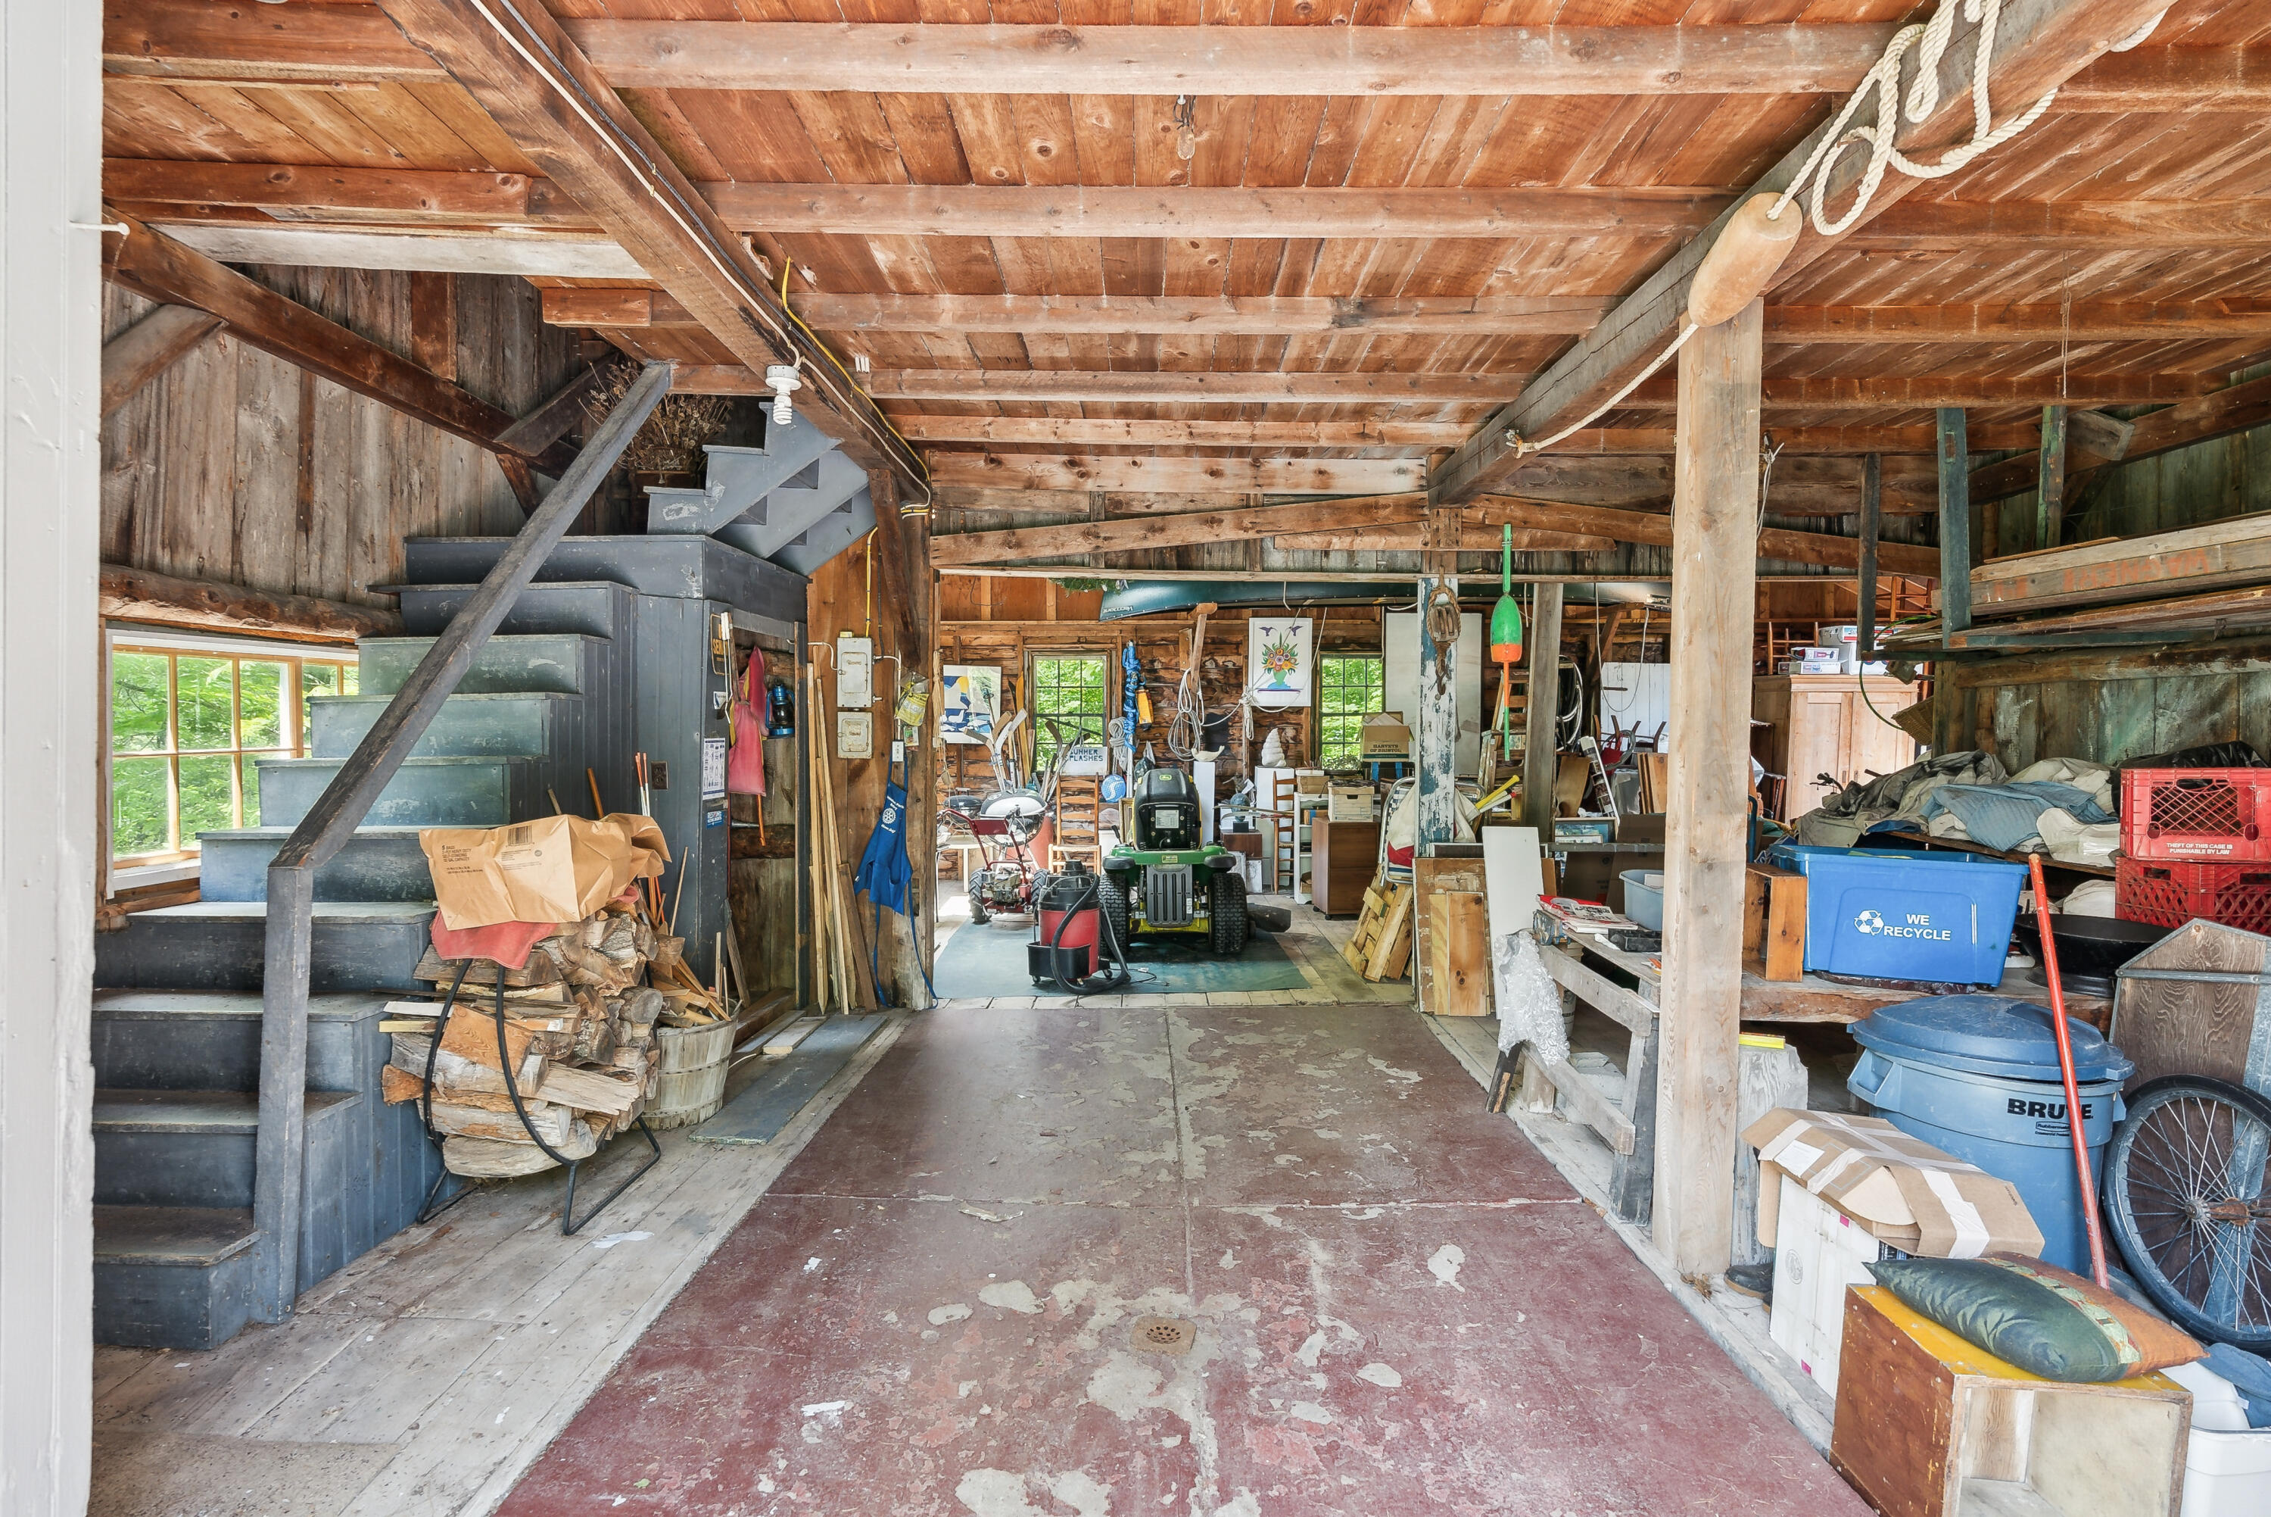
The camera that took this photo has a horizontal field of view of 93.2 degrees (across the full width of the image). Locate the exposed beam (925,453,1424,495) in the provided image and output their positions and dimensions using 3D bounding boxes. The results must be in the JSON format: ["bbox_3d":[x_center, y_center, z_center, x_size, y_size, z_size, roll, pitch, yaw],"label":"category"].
[{"bbox_3d":[0.206,-1.441,5.430,2.523,0.170,0.030,1,2,0],"label":"exposed beam"}]

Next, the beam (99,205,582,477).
[{"bbox_3d":[-3.037,-1.564,4.420,0.100,0.150,2.500,0,2,-2],"label":"beam"}]

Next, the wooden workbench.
[{"bbox_3d":[2.087,0.979,3.461,1.350,0.700,1.050,1,2,1],"label":"wooden workbench"}]

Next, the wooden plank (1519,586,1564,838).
[{"bbox_3d":[2.083,0.187,5.612,0.140,2.190,0.140,4,2,1],"label":"wooden plank"}]

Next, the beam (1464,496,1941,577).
[{"bbox_3d":[2.928,-1.137,5.500,2.426,0.145,0.045,7,2,0],"label":"beam"}]

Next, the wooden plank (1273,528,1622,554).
[{"bbox_3d":[1.581,-1.117,5.538,1.760,0.090,0.060,1,2,1],"label":"wooden plank"}]

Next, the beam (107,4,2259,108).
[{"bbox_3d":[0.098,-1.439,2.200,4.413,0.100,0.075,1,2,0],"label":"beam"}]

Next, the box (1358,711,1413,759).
[{"bbox_3d":[1.951,-0.181,8.400,0.390,0.380,0.360,1,2,1],"label":"box"}]

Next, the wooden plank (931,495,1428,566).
[{"bbox_3d":[0.235,-1.150,5.418,2.540,0.150,0.080,-5,1,1],"label":"wooden plank"}]

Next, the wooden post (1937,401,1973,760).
[{"bbox_3d":[3.180,-0.703,4.163,0.110,1.310,0.080,1,2,1],"label":"wooden post"}]

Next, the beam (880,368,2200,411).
[{"bbox_3d":[1.621,-1.493,4.310,5.302,0.100,0.090,0,2,0],"label":"beam"}]

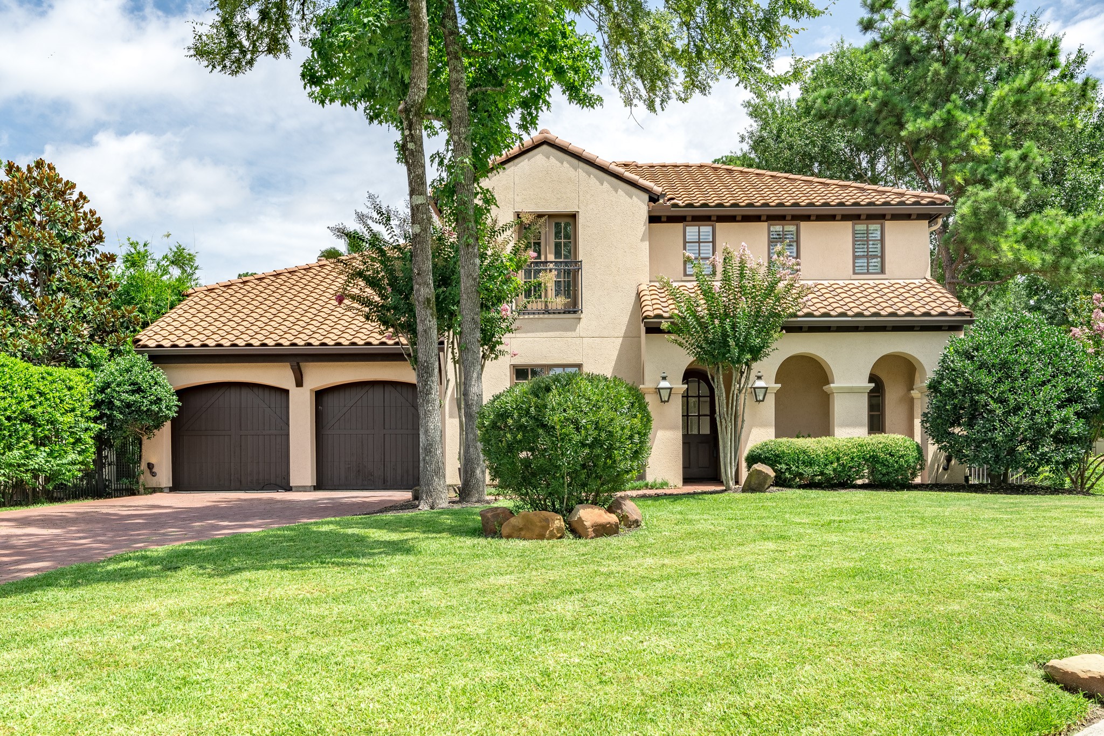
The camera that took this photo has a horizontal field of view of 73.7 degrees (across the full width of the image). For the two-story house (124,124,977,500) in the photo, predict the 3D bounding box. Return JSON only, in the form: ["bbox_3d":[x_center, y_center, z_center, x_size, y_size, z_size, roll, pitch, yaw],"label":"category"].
[{"bbox_3d":[-0.400,-1.320,19.600,16.700,7.900,12.000,-1,-2,1],"label":"two-story house"}]

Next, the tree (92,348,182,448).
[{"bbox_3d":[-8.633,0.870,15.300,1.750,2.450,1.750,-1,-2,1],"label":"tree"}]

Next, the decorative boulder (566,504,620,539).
[{"bbox_3d":[0.560,2.056,9.850,0.680,0.440,0.540,-1,-2,1],"label":"decorative boulder"}]

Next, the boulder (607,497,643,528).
[{"bbox_3d":[1.012,2.055,10.400,0.510,0.440,0.500,-1,-2,1],"label":"boulder"}]

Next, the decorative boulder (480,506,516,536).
[{"bbox_3d":[-0.732,2.093,10.000,0.500,0.400,0.470,-1,-2,1],"label":"decorative boulder"}]

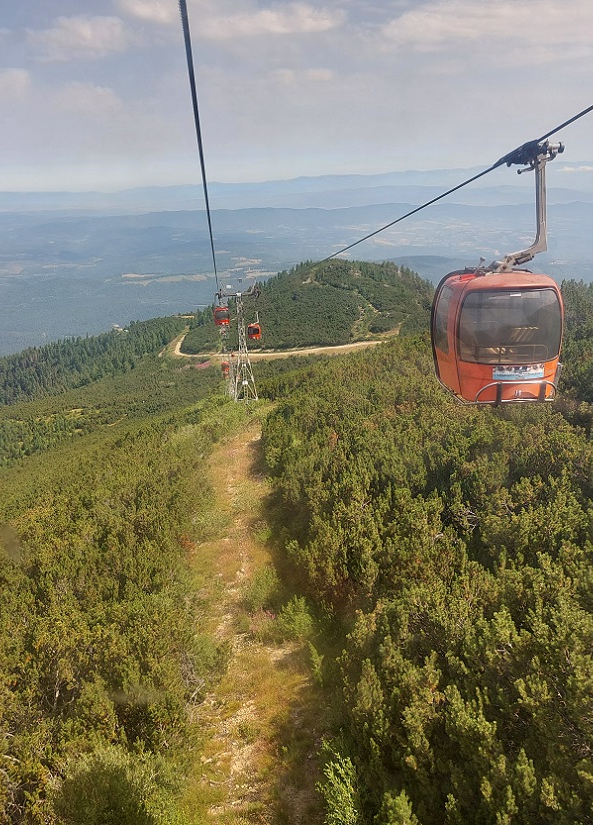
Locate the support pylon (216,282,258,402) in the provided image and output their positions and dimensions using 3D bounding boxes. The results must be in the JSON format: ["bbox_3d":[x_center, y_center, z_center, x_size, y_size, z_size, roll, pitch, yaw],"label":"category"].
[{"bbox_3d":[-6.246,-7.820,87.500,4.900,13.910,3.200,-4,17,-5],"label":"support pylon"}]

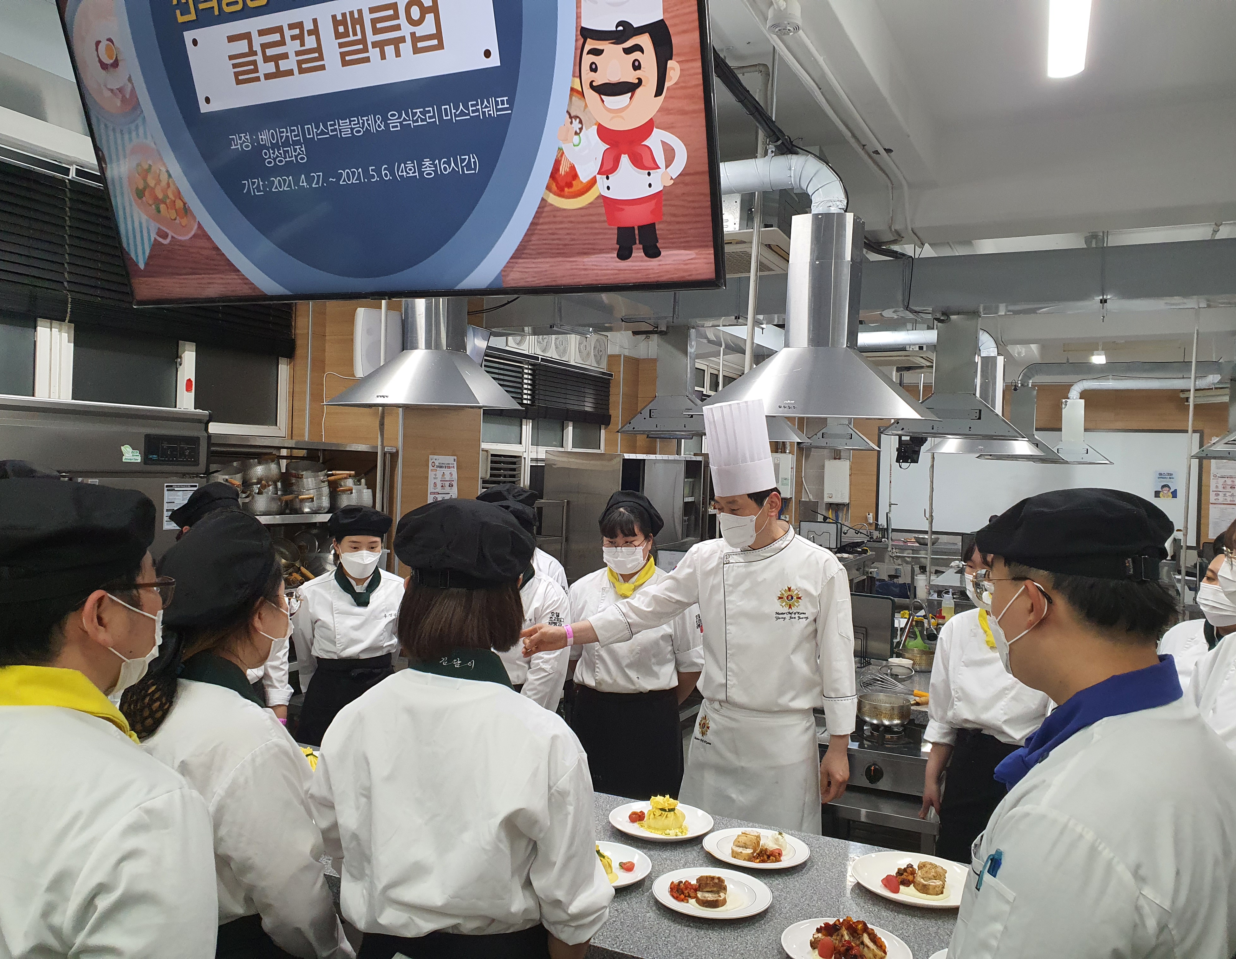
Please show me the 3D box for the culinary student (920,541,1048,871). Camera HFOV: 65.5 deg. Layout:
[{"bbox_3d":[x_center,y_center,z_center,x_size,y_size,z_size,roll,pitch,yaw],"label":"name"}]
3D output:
[{"bbox_3d":[1.088,0.916,2.750,0.500,1.610,0.340,3,1,29],"label":"culinary student"}]

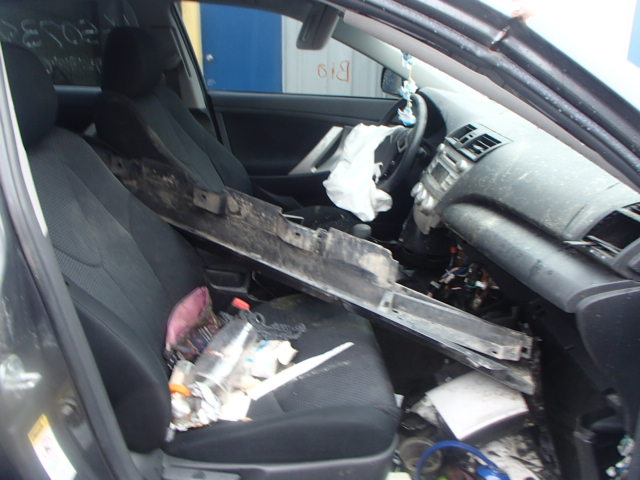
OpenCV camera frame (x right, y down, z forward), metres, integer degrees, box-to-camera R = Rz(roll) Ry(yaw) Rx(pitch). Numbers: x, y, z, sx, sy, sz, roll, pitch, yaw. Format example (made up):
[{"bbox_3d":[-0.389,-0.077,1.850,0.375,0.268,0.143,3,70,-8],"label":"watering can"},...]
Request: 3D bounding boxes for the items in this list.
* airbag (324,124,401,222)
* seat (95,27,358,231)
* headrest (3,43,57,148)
[{"bbox_3d":[0.154,-0.234,1.808,0.270,0.345,0.340,-3,20,-8],"label":"airbag"},{"bbox_3d":[-0.261,-0.244,1.774,0.820,0.905,0.520,-3,20,-8],"label":"seat"},{"bbox_3d":[-0.559,-0.260,0.928,0.125,0.205,0.260,-3,20,-8],"label":"headrest"}]

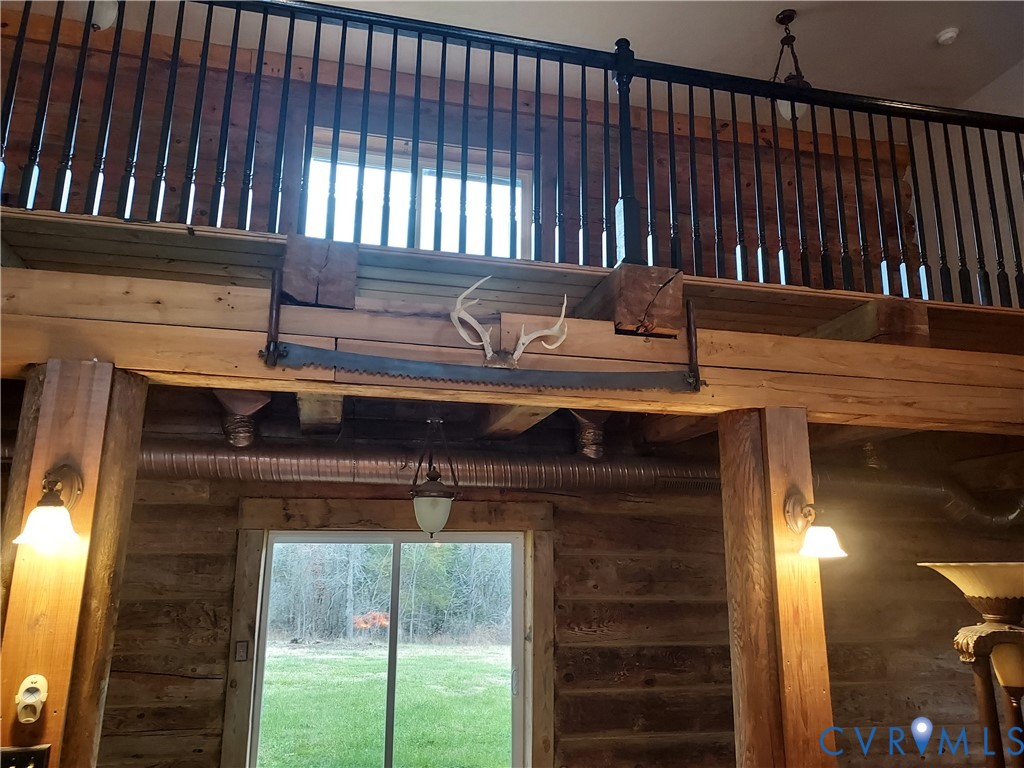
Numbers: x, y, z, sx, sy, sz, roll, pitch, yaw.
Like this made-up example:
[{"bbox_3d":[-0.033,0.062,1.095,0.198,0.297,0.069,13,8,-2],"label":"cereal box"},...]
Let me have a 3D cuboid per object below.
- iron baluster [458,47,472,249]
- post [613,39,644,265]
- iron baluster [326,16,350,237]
[{"bbox_3d":[-0.179,-0.936,2.777,0.032,0.917,0.032,4,-12,-12],"label":"iron baluster"},{"bbox_3d":[0.472,-0.955,2.920,0.083,1.022,0.083,3,-12,-12],"label":"post"},{"bbox_3d":[-0.655,-0.964,2.661,0.032,0.902,0.032,3,-12,-12],"label":"iron baluster"}]

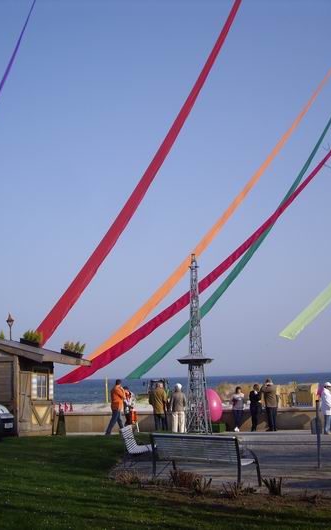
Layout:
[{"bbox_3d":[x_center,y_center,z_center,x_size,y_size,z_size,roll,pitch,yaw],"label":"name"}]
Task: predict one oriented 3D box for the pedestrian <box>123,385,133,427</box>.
[{"bbox_3d":[-1.311,4.932,26.457,0.450,1.560,0.350,-8,-10,36],"label":"pedestrian"}]

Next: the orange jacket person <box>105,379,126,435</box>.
[{"bbox_3d":[-1.651,4.643,25.370,0.600,1.780,0.520,5,-10,-36],"label":"orange jacket person"}]

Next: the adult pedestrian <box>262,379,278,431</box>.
[{"bbox_3d":[3.409,4.609,25.619,0.550,1.740,0.420,1,-9,-17],"label":"adult pedestrian"}]

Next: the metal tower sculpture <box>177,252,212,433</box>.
[{"bbox_3d":[0.998,2.541,25.400,1.020,5.828,1.020,-4,-8,14],"label":"metal tower sculpture"}]

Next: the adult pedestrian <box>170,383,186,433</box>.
[{"bbox_3d":[0.432,4.764,25.800,0.520,1.617,0.340,-2,-8,3],"label":"adult pedestrian"}]

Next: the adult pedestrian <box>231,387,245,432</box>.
[{"bbox_3d":[2.487,4.979,26.800,0.480,1.513,0.340,0,-8,-9],"label":"adult pedestrian"}]

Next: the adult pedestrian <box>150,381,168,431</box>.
[{"bbox_3d":[-0.227,4.855,26.525,0.550,1.659,0.380,-2,-8,6],"label":"adult pedestrian"}]

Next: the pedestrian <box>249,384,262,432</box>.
[{"bbox_3d":[2.935,4.722,25.595,0.450,1.542,0.350,2,-9,-23],"label":"pedestrian"}]

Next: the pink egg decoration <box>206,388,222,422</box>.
[{"bbox_3d":[1.493,4.683,25.866,0.820,1.140,0.820,-1,-8,0],"label":"pink egg decoration"}]

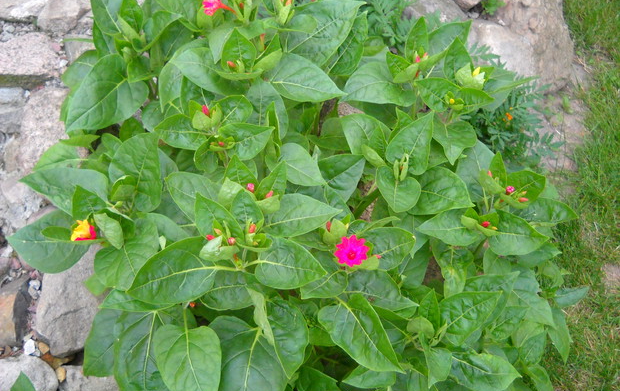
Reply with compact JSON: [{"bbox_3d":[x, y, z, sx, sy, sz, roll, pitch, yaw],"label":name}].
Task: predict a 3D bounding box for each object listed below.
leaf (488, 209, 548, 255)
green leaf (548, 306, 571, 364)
[{"bbox_3d":[0.253,0.045,0.890,0.080,0.020,0.060,6,62,-13],"label":"leaf"},{"bbox_3d":[0.326,0.181,0.960,0.045,0.018,0.074,4,73,-33],"label":"green leaf"}]

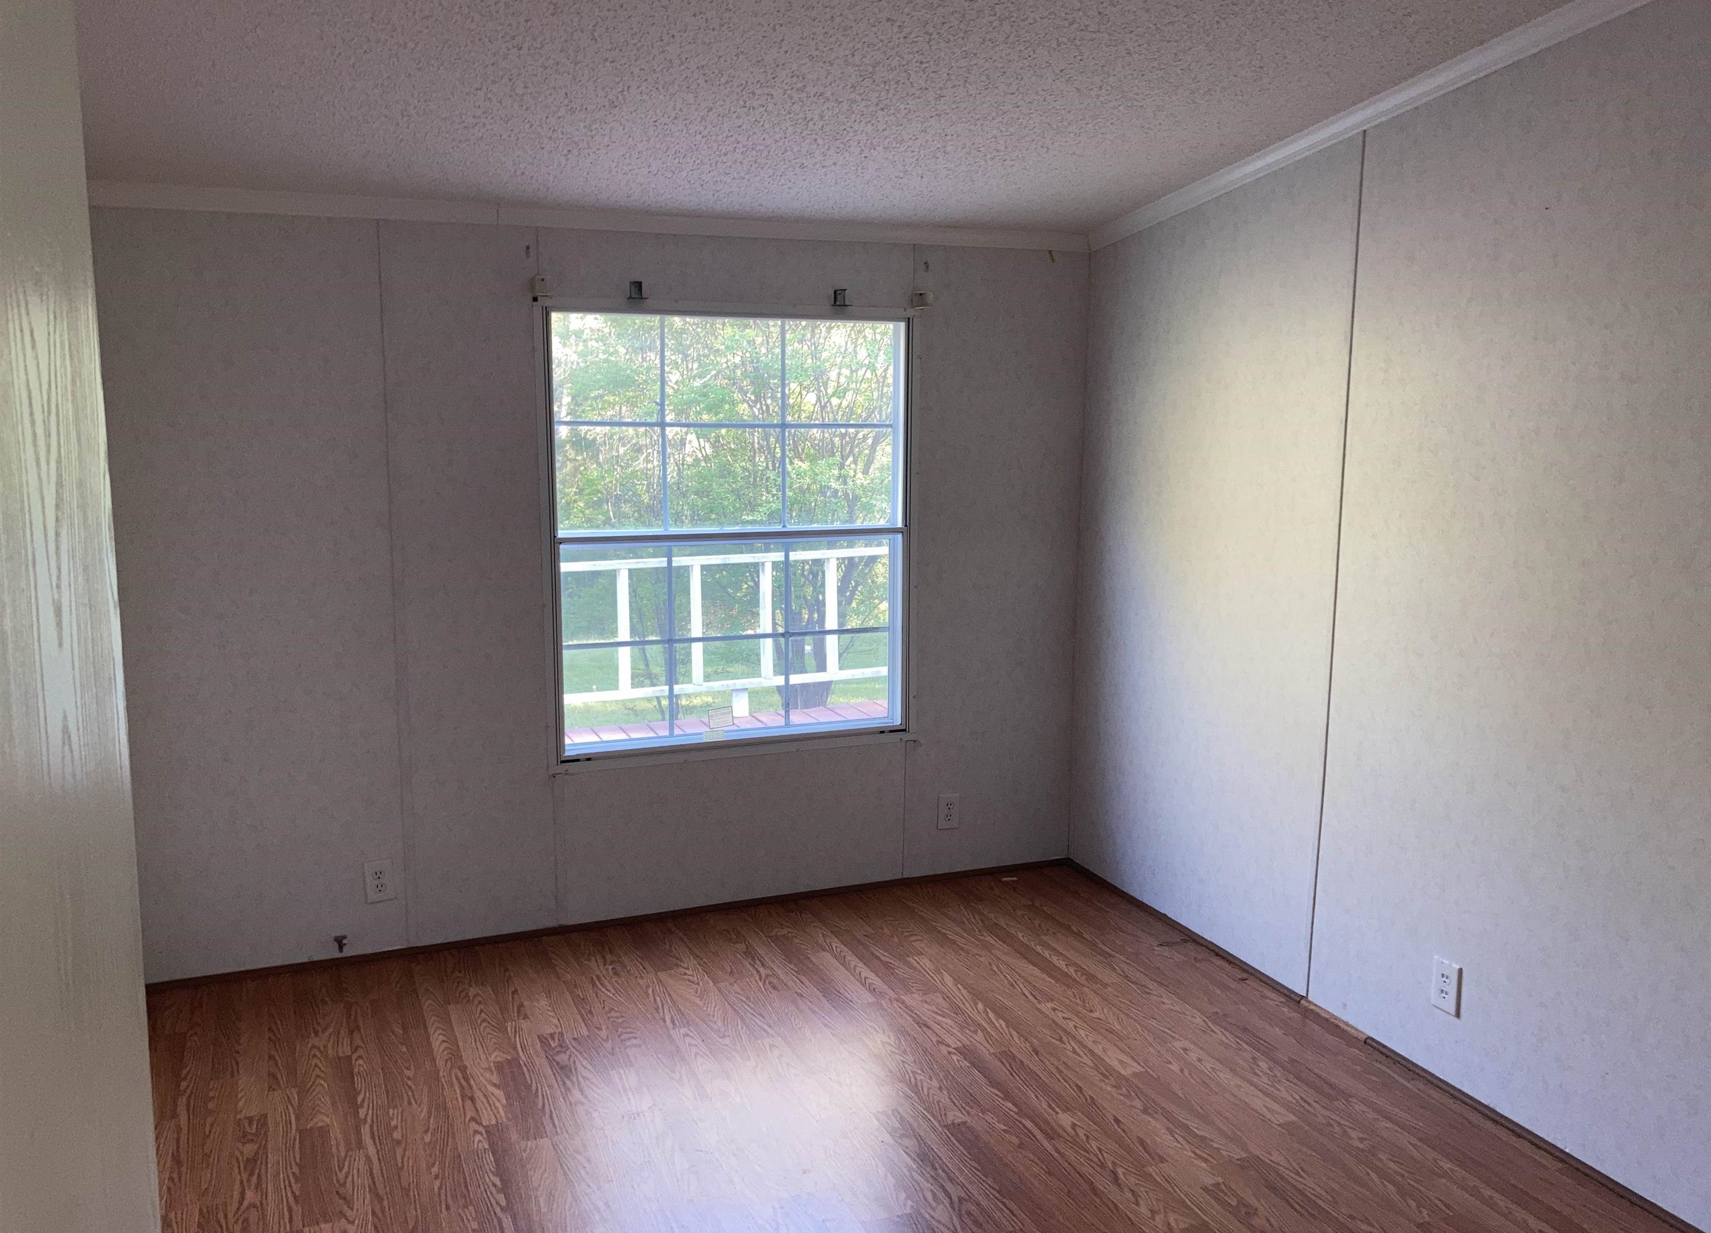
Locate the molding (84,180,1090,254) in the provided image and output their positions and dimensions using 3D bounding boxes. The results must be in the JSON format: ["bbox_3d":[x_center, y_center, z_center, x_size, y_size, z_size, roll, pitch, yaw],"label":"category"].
[{"bbox_3d":[-0.589,-1.100,3.843,2.900,0.058,0.036,-4,10,-22],"label":"molding"}]

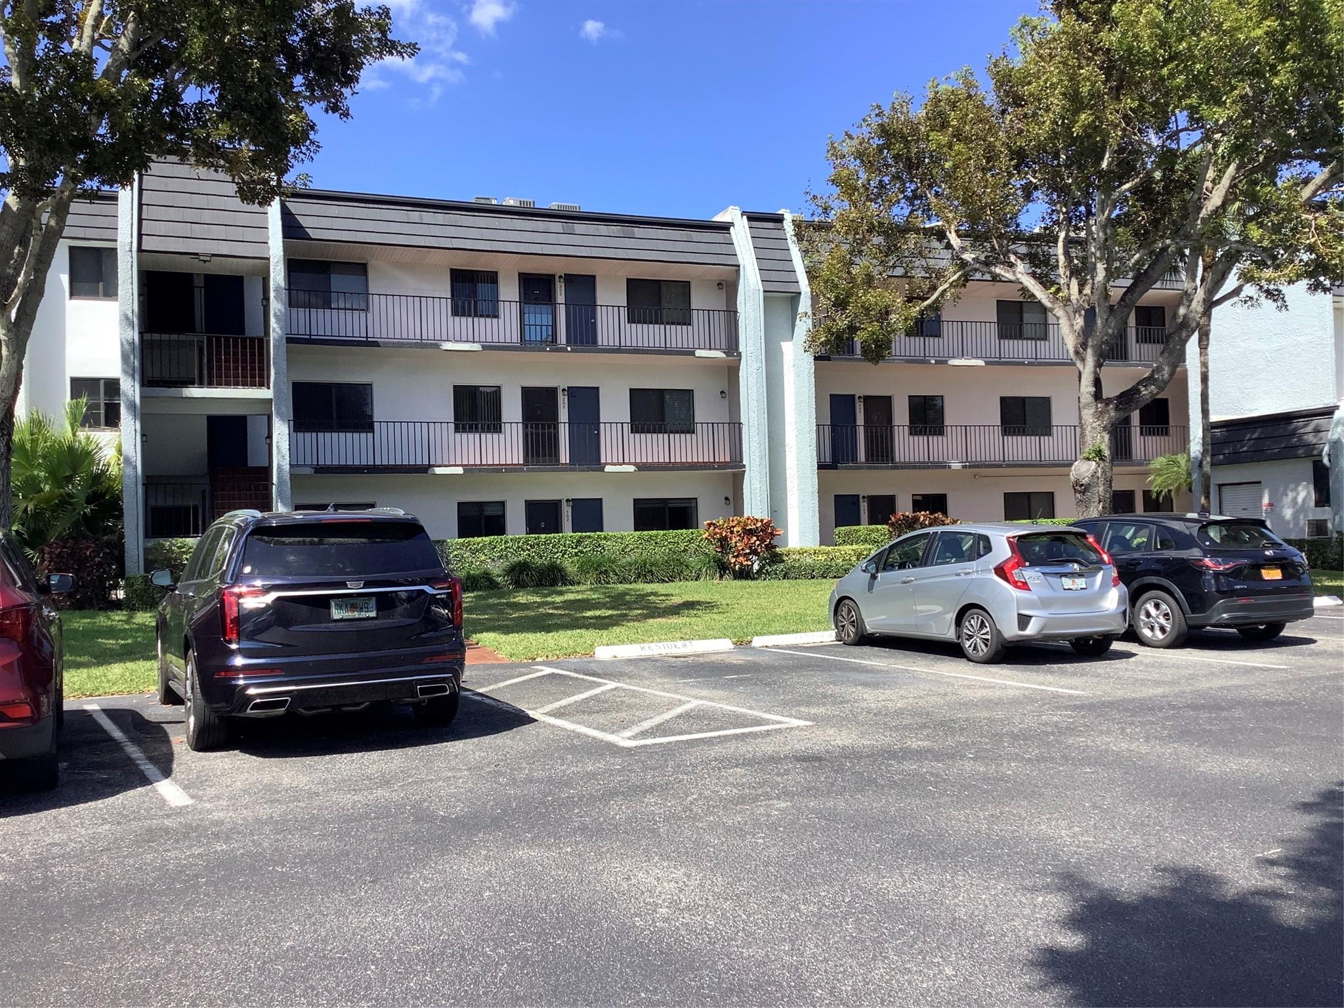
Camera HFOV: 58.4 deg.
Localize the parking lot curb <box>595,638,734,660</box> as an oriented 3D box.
[{"bbox_3d":[-0.097,1.798,14.976,1.830,0.120,0.170,-1,-1,-22],"label":"parking lot curb"}]

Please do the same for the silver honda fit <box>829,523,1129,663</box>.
[{"bbox_3d":[3.520,1.007,14.668,1.750,1.520,4.060,-1,-1,-26],"label":"silver honda fit"}]

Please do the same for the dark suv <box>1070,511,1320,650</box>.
[{"bbox_3d":[5.983,0.924,15.780,1.880,1.620,4.550,-1,-1,-24],"label":"dark suv"}]

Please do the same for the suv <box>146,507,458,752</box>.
[{"bbox_3d":[-3.320,0.951,10.528,2.030,1.770,5.050,-1,-1,-28],"label":"suv"}]

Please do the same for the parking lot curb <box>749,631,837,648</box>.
[{"bbox_3d":[1.847,1.773,15.913,1.830,0.120,0.170,-1,-1,-22],"label":"parking lot curb"}]

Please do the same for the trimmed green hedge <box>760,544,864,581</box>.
[{"bbox_3d":[3.705,1.506,31.000,3.300,0.880,0.850,-1,-2,-22],"label":"trimmed green hedge"}]

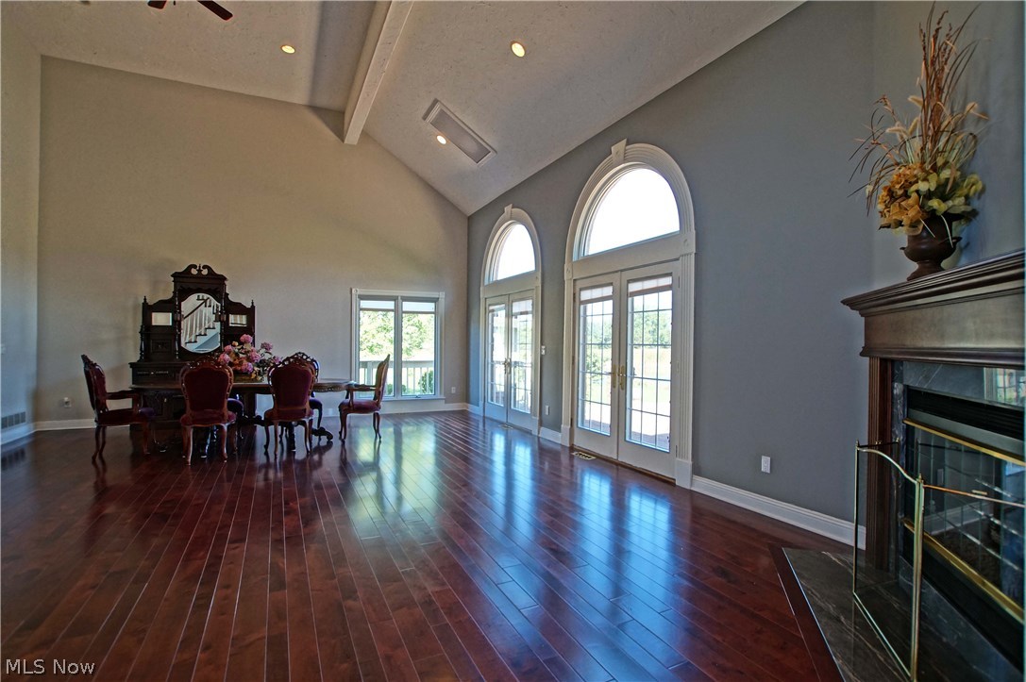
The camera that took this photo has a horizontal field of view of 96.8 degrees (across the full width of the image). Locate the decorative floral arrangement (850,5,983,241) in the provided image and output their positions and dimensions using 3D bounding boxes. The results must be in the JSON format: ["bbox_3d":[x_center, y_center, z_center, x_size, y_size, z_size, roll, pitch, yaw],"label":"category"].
[{"bbox_3d":[1.719,-0.892,1.919,0.500,1.080,0.660,1,0,19],"label":"decorative floral arrangement"}]

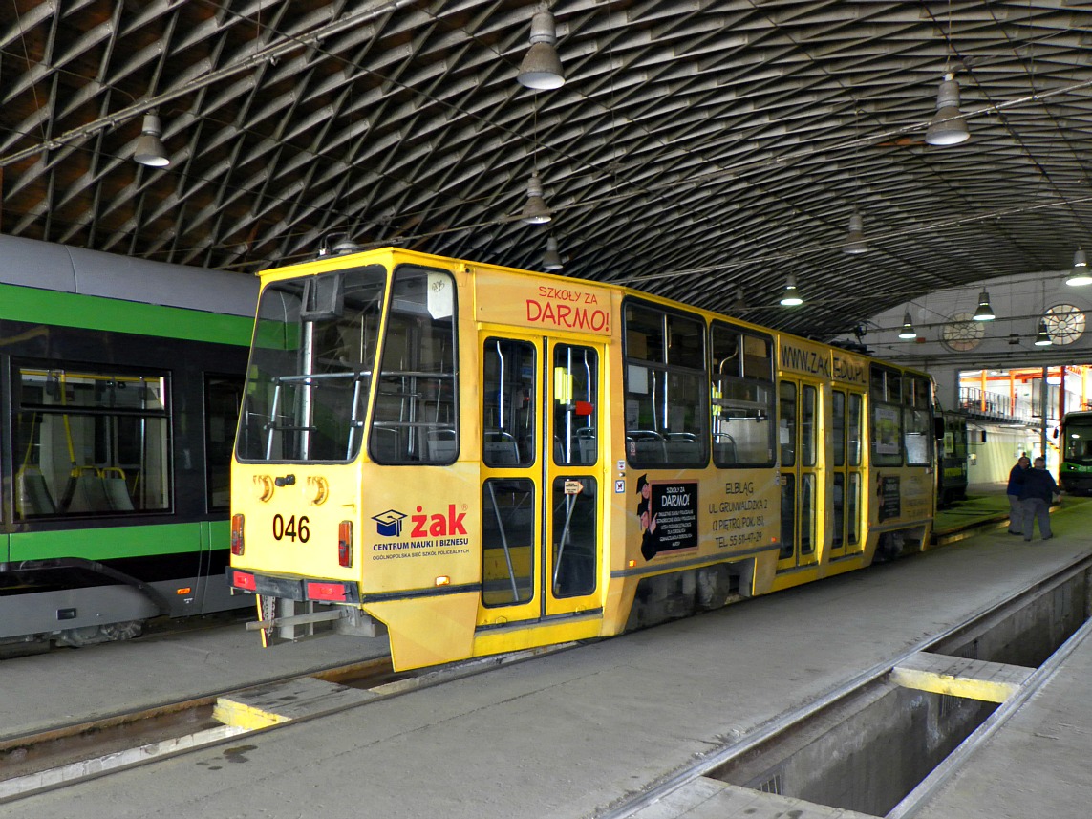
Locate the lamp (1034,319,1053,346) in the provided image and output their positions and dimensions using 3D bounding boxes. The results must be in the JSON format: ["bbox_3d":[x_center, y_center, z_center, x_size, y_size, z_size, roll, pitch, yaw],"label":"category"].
[{"bbox_3d":[17.309,-2.690,28.582,0.510,0.790,0.510,1,-3,0],"label":"lamp"}]

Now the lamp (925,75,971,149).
[{"bbox_3d":[4.911,-3.687,10.043,0.510,0.790,0.510,1,-3,0],"label":"lamp"}]

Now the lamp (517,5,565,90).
[{"bbox_3d":[-0.049,-3.941,8.884,0.510,0.790,0.510,1,-3,0],"label":"lamp"}]

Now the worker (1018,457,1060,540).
[{"bbox_3d":[10.859,1.961,18.100,0.780,1.800,0.480,2,-3,-9],"label":"worker"}]

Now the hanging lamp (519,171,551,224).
[{"bbox_3d":[-0.147,-3.630,13.943,0.510,0.790,0.510,1,-3,0],"label":"hanging lamp"}]

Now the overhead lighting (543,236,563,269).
[{"bbox_3d":[0.140,-3.664,18.981,0.510,0.790,0.510,1,-3,0],"label":"overhead lighting"}]

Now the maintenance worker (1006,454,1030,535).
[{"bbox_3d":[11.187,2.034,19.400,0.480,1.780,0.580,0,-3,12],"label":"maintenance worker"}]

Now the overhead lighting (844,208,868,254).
[{"bbox_3d":[6.072,-3.501,16.087,0.510,0.790,0.510,1,-3,0],"label":"overhead lighting"}]

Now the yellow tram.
[{"bbox_3d":[2.531,0.703,10.870,2.400,3.360,13.500,-1,-4,41],"label":"yellow tram"}]

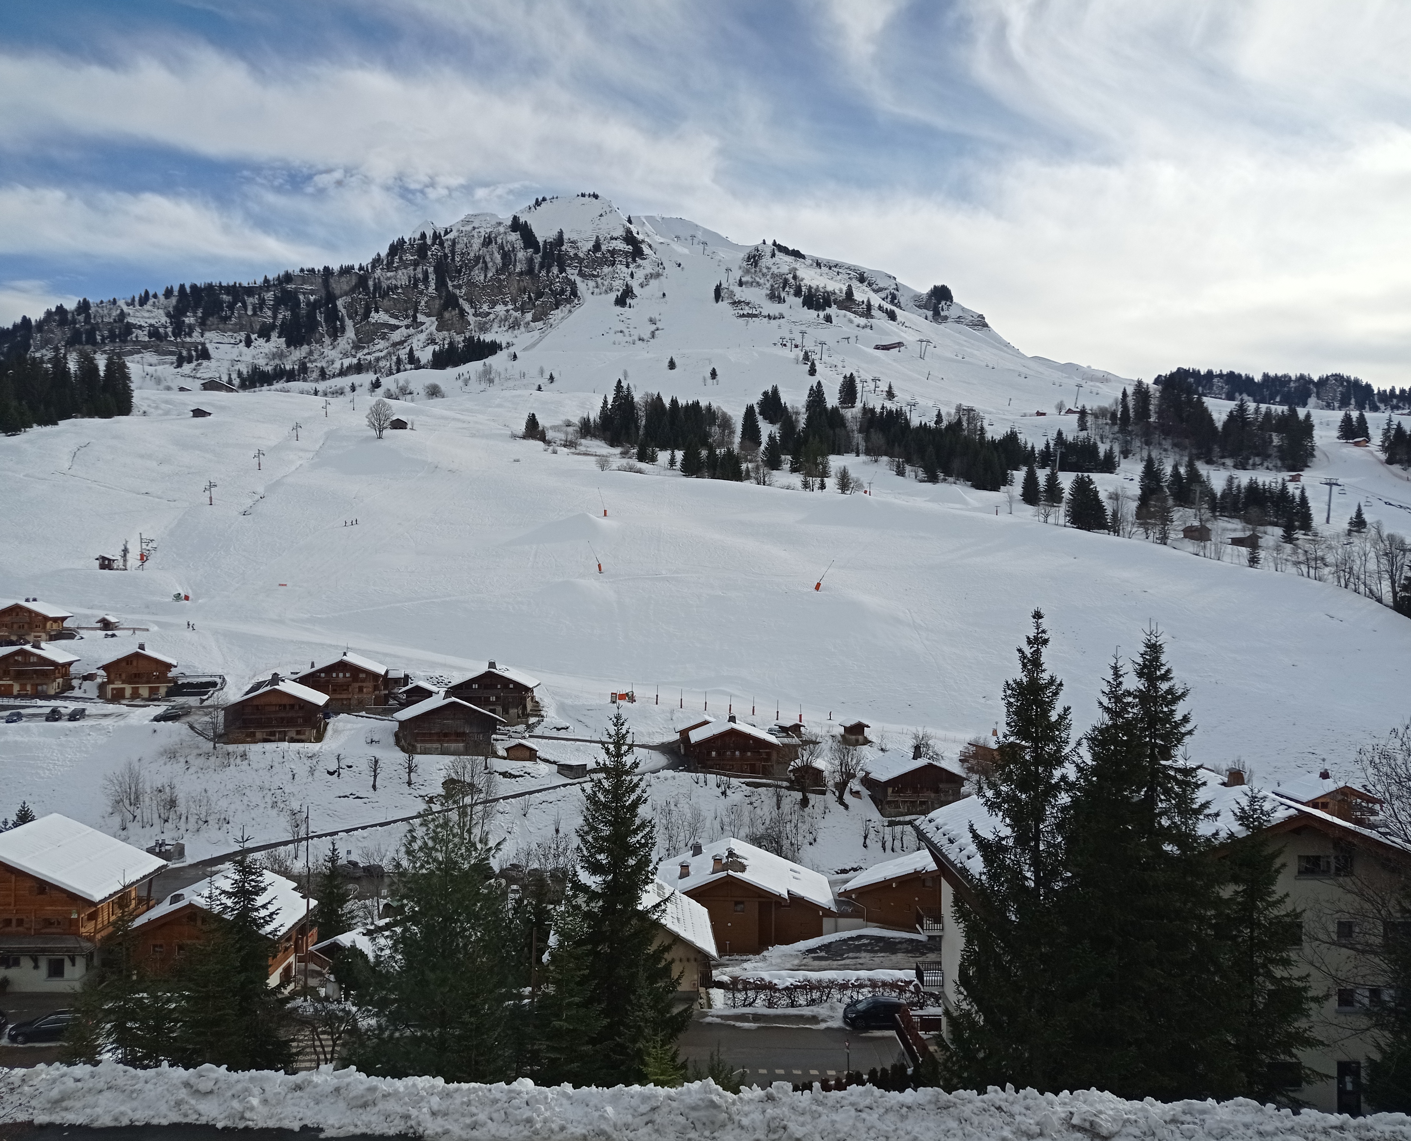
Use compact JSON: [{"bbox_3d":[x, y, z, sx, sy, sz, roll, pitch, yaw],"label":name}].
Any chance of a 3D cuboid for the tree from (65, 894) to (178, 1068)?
[{"bbox_3d":[-24.608,17.253,52.000,4.800,7.950,4.800,0,1,0],"label":"tree"}]

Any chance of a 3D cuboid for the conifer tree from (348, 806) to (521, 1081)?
[{"bbox_3d":[-12.536,17.423,57.000,7.600,13.230,7.600,0,-1,0],"label":"conifer tree"}]

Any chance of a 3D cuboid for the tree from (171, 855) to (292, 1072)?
[{"bbox_3d":[-23.205,19.236,61.000,6.000,12.510,6.000,0,-1,0],"label":"tree"}]

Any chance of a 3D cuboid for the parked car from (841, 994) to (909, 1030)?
[{"bbox_3d":[9.883,25.253,70.500,4.050,1.470,1.740,0,-1,-6],"label":"parked car"}]

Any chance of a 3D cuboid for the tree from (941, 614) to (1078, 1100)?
[{"bbox_3d":[10.902,10.360,42.000,5.000,18.040,5.000,0,-1,0],"label":"tree"}]

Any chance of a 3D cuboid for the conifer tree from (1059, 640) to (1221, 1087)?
[{"bbox_3d":[14.881,10.705,42.000,5.800,17.350,5.800,0,-1,0],"label":"conifer tree"}]

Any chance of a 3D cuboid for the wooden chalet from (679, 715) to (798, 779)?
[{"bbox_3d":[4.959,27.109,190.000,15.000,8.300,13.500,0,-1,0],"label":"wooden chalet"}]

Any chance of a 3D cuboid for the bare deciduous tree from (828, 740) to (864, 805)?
[{"bbox_3d":[19.651,28.197,173.000,4.800,9.300,4.800,0,-1,6],"label":"bare deciduous tree"}]

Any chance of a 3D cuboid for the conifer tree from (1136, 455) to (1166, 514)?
[{"bbox_3d":[144.625,-27.665,400.000,9.500,19.730,9.500,0,1,0],"label":"conifer tree"}]

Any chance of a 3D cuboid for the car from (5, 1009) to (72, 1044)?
[{"bbox_3d":[-36.254,25.483,69.000,4.600,1.500,1.810,0,-1,-5],"label":"car"}]

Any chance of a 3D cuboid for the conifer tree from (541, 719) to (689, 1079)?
[{"bbox_3d":[-3.328,12.253,45.000,5.300,14.150,5.300,0,1,0],"label":"conifer tree"}]

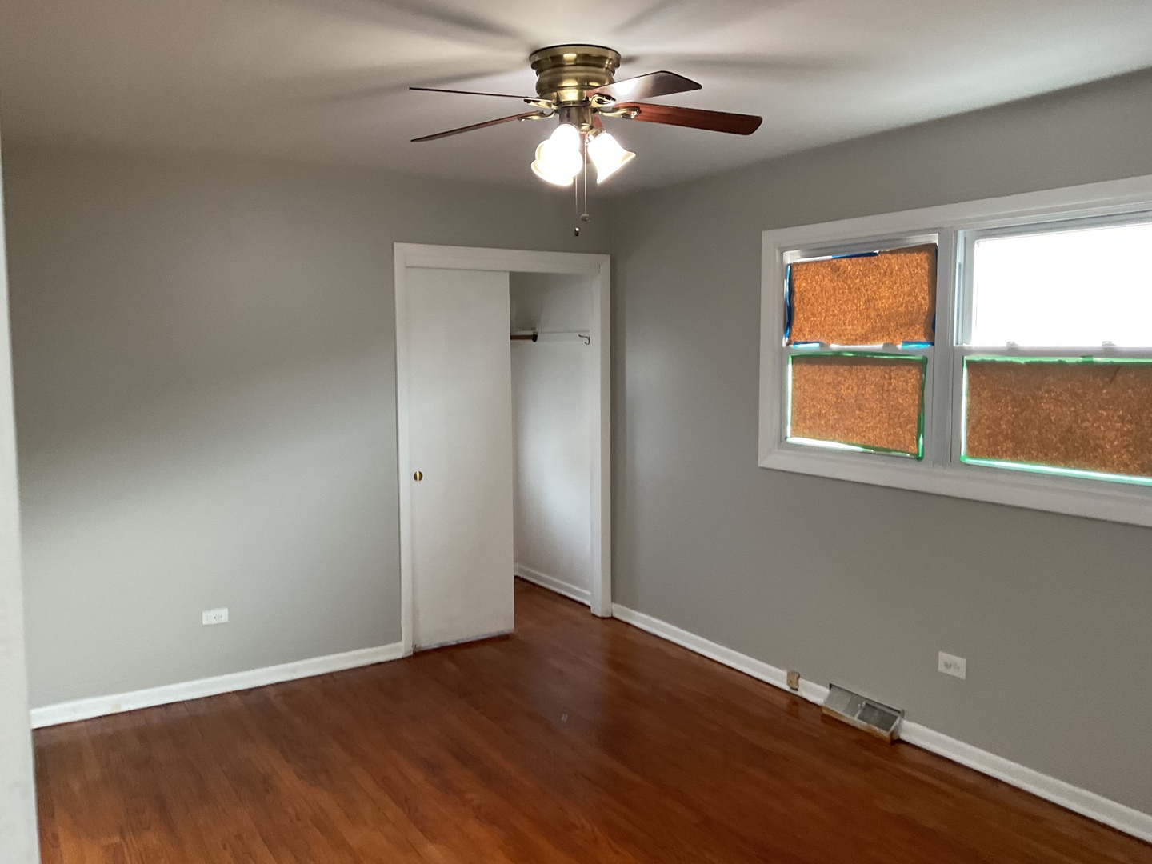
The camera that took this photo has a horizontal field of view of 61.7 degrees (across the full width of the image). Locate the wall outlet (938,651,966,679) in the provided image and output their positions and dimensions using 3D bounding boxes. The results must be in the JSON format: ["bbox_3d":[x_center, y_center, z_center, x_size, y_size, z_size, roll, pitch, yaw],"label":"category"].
[{"bbox_3d":[1.440,0.892,3.689,0.015,0.075,0.118,-4,6,-32],"label":"wall outlet"}]

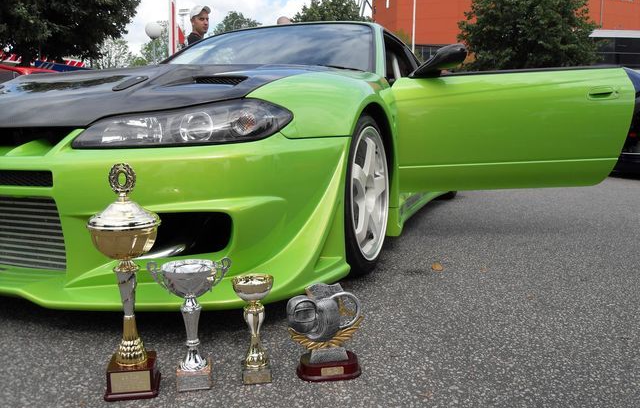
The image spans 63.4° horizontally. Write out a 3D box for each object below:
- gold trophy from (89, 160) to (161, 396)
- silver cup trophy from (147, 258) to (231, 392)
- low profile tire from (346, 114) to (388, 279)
[{"bbox_3d":[-0.376,0.147,1.017,0.145,0.453,0.143,-1,7,-7],"label":"gold trophy"},{"bbox_3d":[-0.260,0.239,1.048,0.168,0.262,0.112,-2,7,-10],"label":"silver cup trophy"},{"bbox_3d":[0.094,-0.037,1.911,0.225,0.610,0.610,3,8,21],"label":"low profile tire"}]

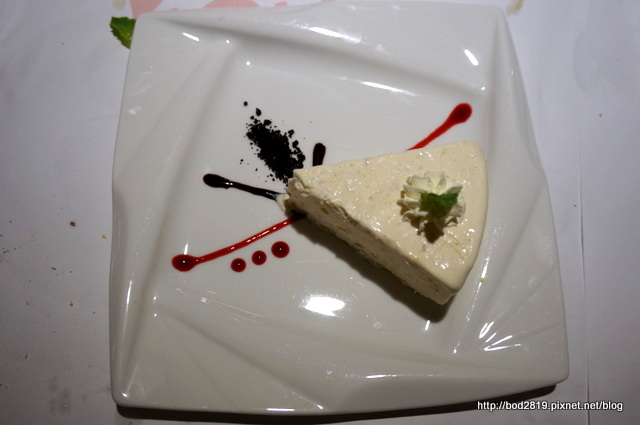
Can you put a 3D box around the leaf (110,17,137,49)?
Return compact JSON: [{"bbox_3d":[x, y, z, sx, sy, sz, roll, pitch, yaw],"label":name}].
[{"bbox_3d":[-0.126,-0.120,0.406,0.032,0.007,0.023,36,75,9],"label":"leaf"}]

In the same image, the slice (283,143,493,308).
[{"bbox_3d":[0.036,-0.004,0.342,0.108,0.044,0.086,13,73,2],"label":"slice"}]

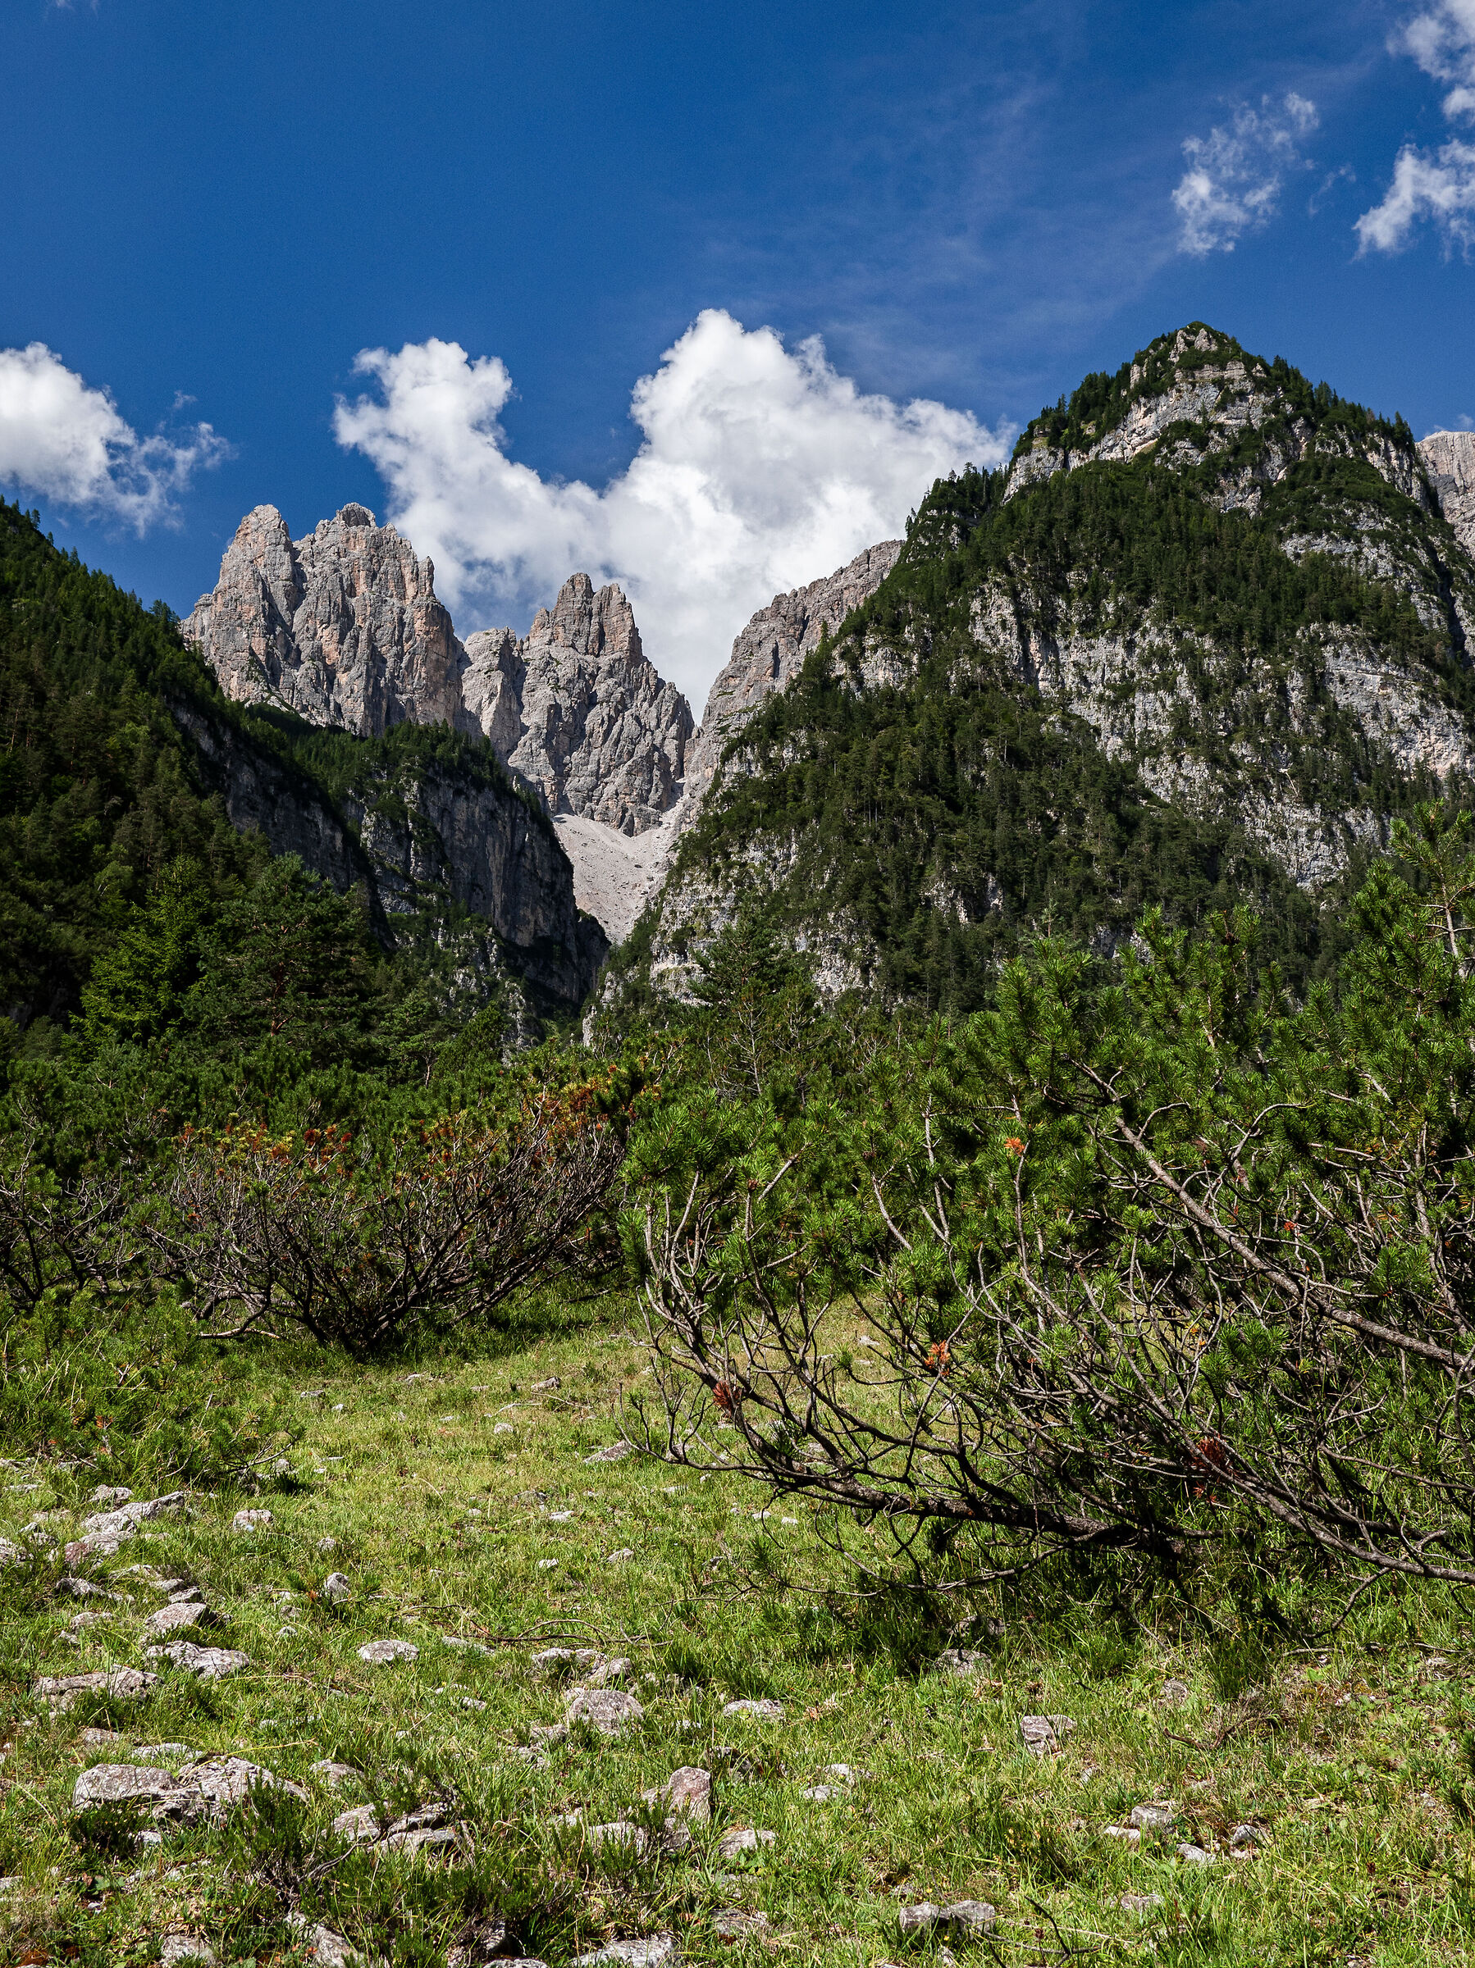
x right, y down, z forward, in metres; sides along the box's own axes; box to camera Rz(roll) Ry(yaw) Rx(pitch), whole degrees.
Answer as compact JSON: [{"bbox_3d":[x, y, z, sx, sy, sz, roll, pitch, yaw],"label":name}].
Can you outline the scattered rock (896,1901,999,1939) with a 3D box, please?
[{"bbox_3d":[0.388,1.725,4.189,0.180,0.055,0.101,0,-3,5],"label":"scattered rock"}]

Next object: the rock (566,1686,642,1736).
[{"bbox_3d":[-0.326,1.782,5.567,0.195,0.100,0.156,0,-3,0],"label":"rock"}]

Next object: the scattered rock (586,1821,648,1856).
[{"bbox_3d":[-0.249,1.761,4.694,0.127,0.058,0.095,0,-3,0],"label":"scattered rock"}]

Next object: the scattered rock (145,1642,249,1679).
[{"bbox_3d":[-1.418,1.775,5.966,0.269,0.082,0.178,1,-3,-13],"label":"scattered rock"}]

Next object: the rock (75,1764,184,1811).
[{"bbox_3d":[-1.321,1.740,4.926,0.229,0.070,0.151,1,-3,-15],"label":"rock"}]

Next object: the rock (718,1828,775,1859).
[{"bbox_3d":[0.017,1.738,4.599,0.116,0.044,0.089,0,-3,0],"label":"rock"}]

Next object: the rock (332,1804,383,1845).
[{"bbox_3d":[-0.794,1.758,4.758,0.106,0.071,0.090,0,-3,0],"label":"rock"}]

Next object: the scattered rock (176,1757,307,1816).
[{"bbox_3d":[-1.070,1.731,4.906,0.280,0.087,0.194,1,-3,-12],"label":"scattered rock"}]

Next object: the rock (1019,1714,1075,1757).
[{"bbox_3d":[0.717,1.744,5.279,0.129,0.081,0.099,0,-3,8],"label":"rock"}]

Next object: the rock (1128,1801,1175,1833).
[{"bbox_3d":[0.877,1.767,4.822,0.101,0.057,0.081,0,-3,0],"label":"rock"}]

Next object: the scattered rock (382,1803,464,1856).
[{"bbox_3d":[-0.650,1.748,4.705,0.165,0.090,0.124,0,-3,0],"label":"scattered rock"}]

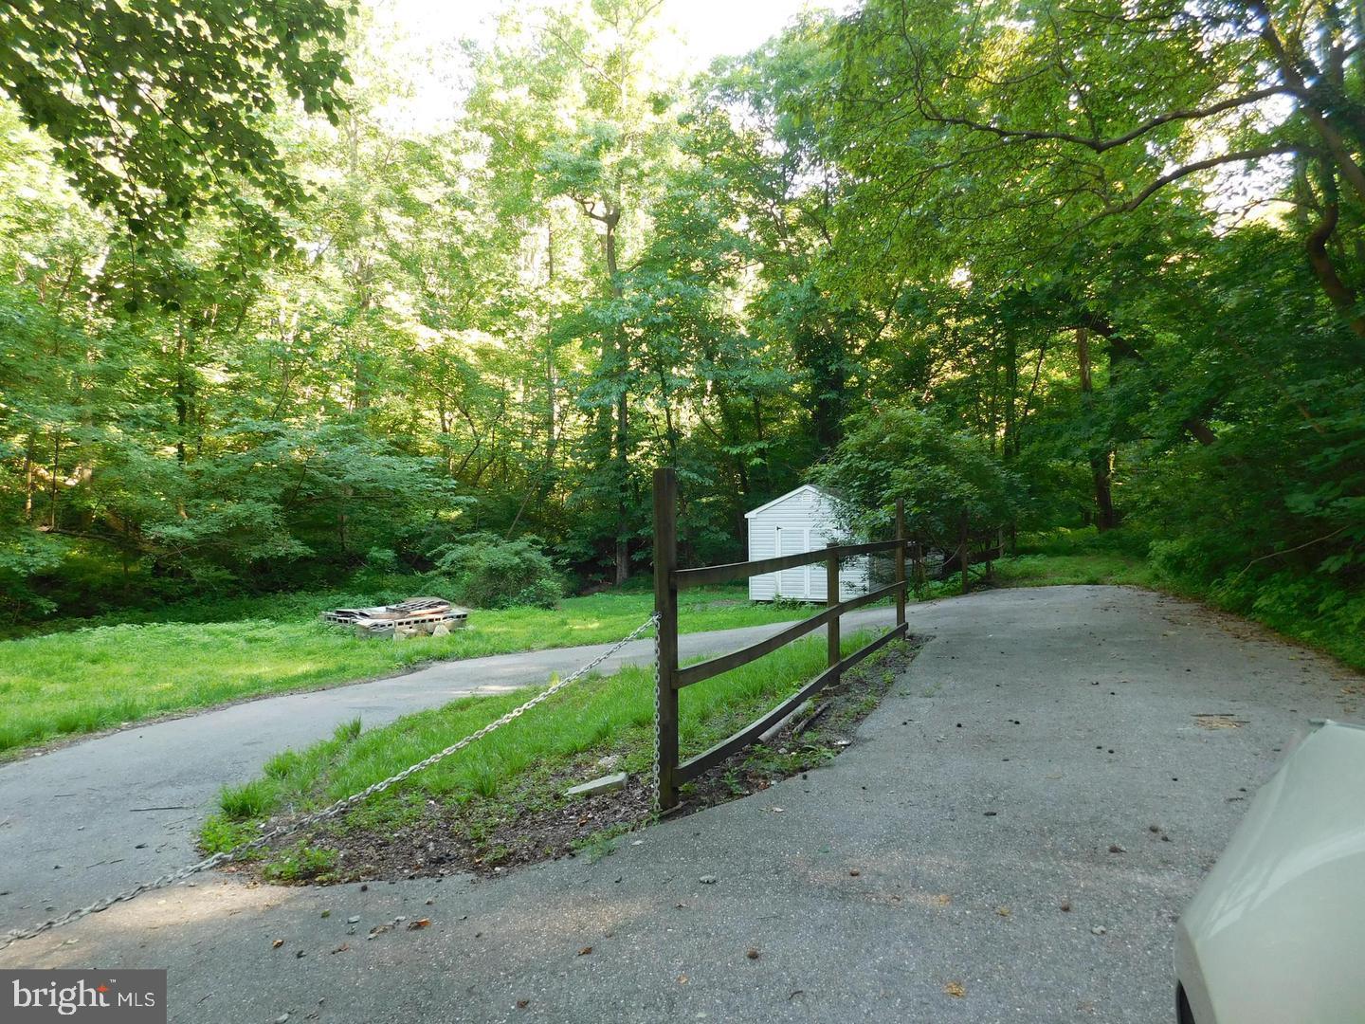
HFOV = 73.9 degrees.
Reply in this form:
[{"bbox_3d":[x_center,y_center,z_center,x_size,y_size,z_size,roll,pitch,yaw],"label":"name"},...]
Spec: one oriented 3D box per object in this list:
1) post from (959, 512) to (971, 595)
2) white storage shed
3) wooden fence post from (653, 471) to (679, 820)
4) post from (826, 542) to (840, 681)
[{"bbox_3d":[5.430,0.777,17.400,0.095,1.620,0.095,-1,0,25],"label":"post"},{"bbox_3d":[4.040,0.830,24.600,3.350,2.980,4.100,-1,0,25],"label":"white storage shed"},{"bbox_3d":[-0.080,0.635,4.600,0.090,1.710,0.090,-1,0,23],"label":"wooden fence post"},{"bbox_3d":[1.334,0.890,8.000,0.090,1.230,0.090,-1,0,24],"label":"post"}]

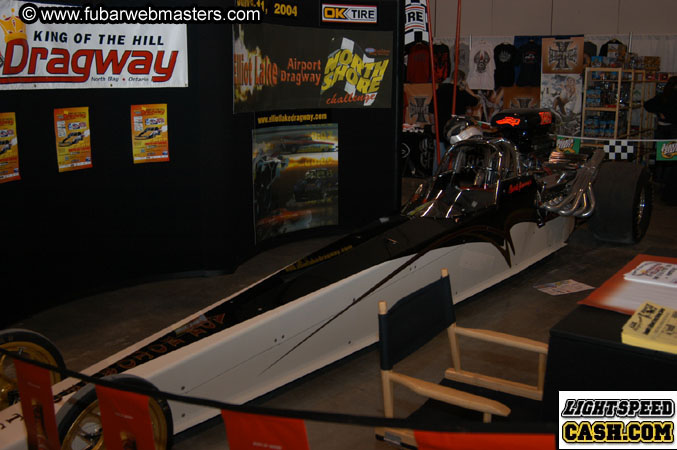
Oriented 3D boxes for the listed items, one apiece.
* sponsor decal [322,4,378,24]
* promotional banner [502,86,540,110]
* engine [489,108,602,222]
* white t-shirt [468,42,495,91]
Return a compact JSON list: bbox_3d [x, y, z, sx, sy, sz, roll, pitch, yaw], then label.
[{"bbox_3d":[0.127,-2.299,7.385,0.685,0.200,0.015,-6,13,-29],"label":"sponsor decal"},{"bbox_3d":[3.402,-2.265,12.607,0.660,0.620,0.030,-1,12,-2],"label":"promotional banner"},{"bbox_3d":[2.002,-0.627,6.801,0.900,1.050,1.100,9,14,37],"label":"engine"},{"bbox_3d":[2.345,-2.606,11.131,0.461,0.770,0.090,0,12,0],"label":"white t-shirt"}]

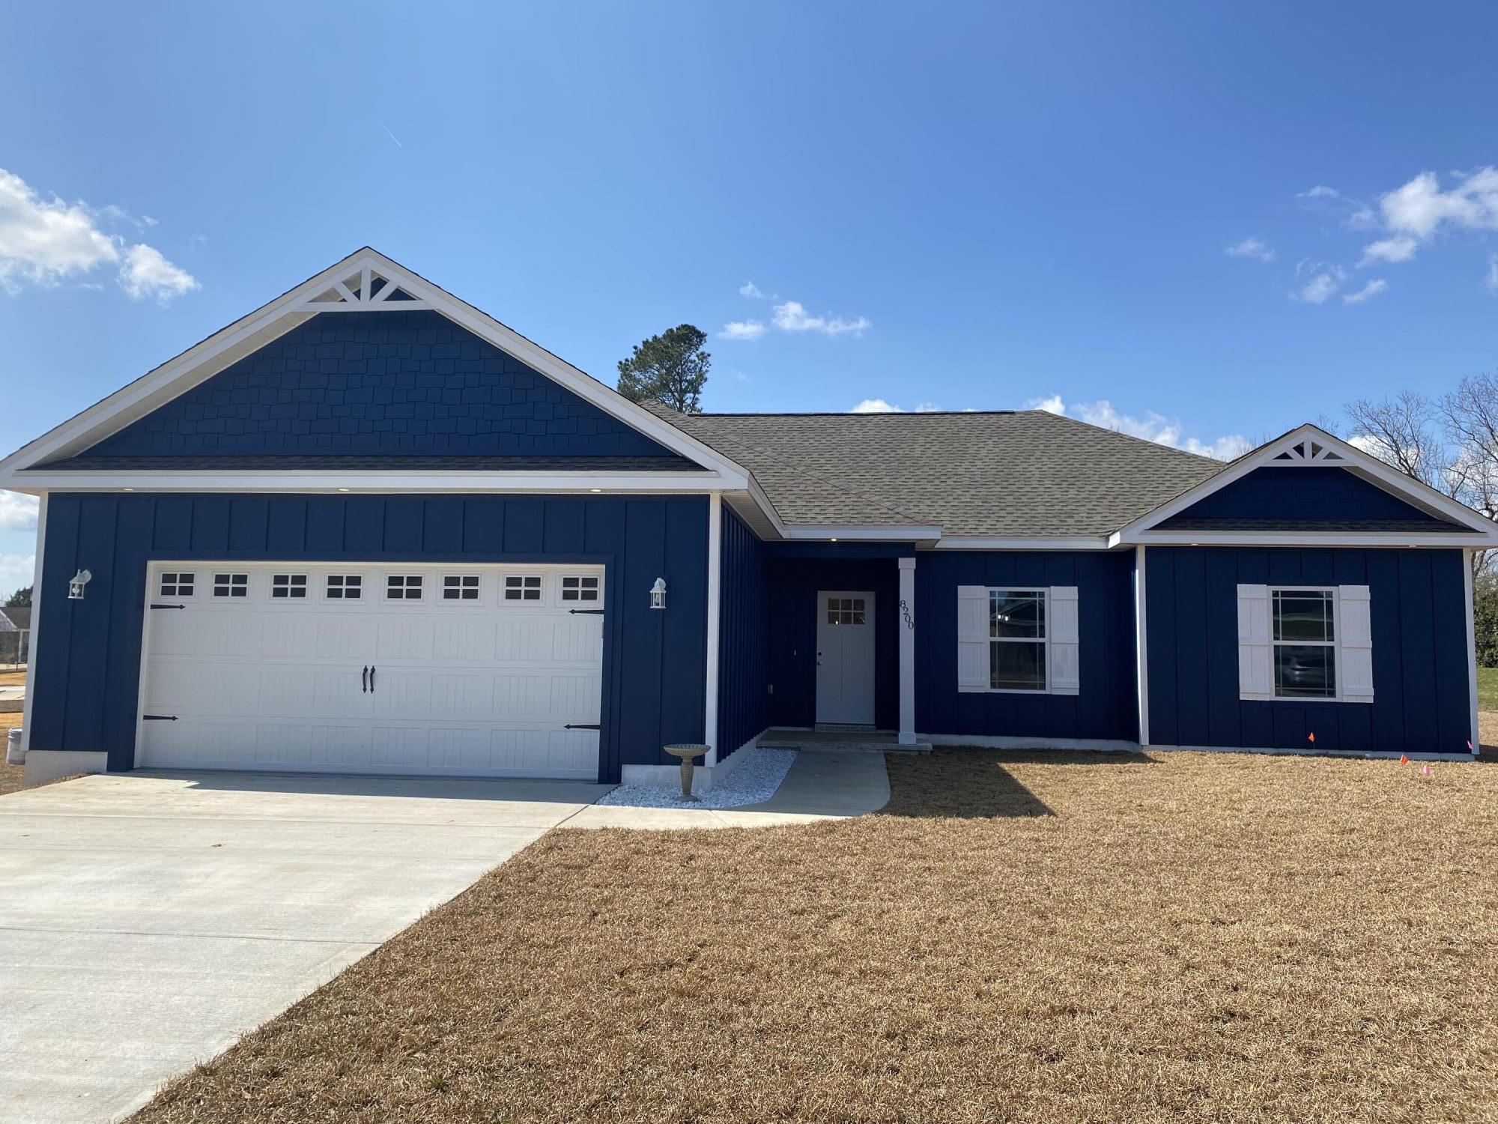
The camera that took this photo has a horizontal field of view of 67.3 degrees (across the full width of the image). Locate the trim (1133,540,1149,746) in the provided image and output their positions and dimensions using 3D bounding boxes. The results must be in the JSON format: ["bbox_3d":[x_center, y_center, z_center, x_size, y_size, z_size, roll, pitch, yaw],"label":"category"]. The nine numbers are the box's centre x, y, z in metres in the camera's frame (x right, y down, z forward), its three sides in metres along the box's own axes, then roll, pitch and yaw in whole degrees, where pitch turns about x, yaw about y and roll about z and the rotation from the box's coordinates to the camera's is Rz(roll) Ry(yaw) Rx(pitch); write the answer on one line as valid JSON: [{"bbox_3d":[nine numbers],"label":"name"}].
[{"bbox_3d":[5.302,1.114,15.161,0.110,2.675,0.110,0,-5,6],"label":"trim"}]

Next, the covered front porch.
[{"bbox_3d":[1.317,1.190,16.239,2.140,2.780,2.100,0,-5,6],"label":"covered front porch"}]

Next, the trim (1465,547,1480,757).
[{"bbox_3d":[9.444,1.159,14.721,0.100,2.680,0.100,0,-5,6],"label":"trim"}]

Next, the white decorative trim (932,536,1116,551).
[{"bbox_3d":[3.872,-0.269,15.955,2.420,0.180,0.050,0,-5,6],"label":"white decorative trim"}]

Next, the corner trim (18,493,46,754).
[{"bbox_3d":[-7.457,0.625,11.792,0.105,2.670,0.100,0,-5,6],"label":"corner trim"}]

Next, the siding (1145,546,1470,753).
[{"bbox_3d":[7.374,1.134,14.928,4.060,2.680,0.060,0,-5,6],"label":"siding"}]

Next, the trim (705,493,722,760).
[{"bbox_3d":[-0.347,0.659,11.050,0.103,2.660,0.100,0,-5,6],"label":"trim"}]

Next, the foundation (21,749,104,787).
[{"bbox_3d":[-7.020,2.132,11.675,0.920,0.340,0.200,0,-5,6],"label":"foundation"}]

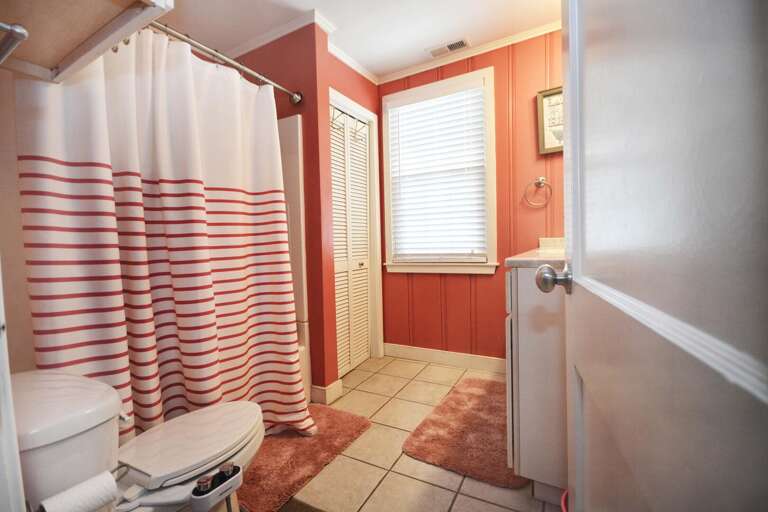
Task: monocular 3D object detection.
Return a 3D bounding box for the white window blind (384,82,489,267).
[{"bbox_3d":[0.427,-0.609,2.629,0.815,1.341,0.056,-1,1,28],"label":"white window blind"}]

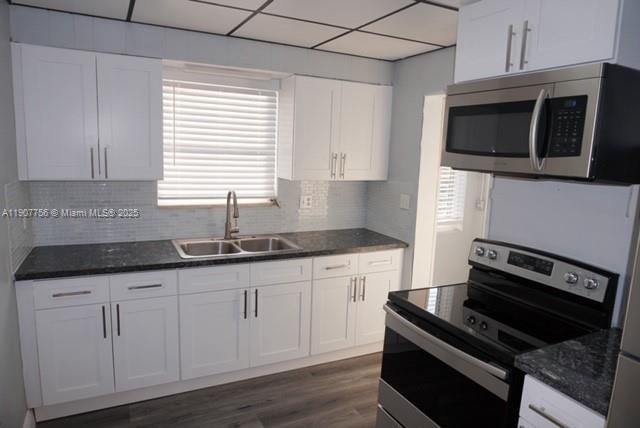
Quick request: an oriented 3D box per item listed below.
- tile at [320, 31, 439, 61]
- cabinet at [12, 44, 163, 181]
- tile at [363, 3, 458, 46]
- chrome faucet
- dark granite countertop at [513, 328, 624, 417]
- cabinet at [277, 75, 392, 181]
[{"bbox_3d":[0.404,-1.187,3.029,0.725,0.017,0.612,-2,10,-26],"label":"tile"},{"bbox_3d":[-1.439,-0.613,2.733,0.793,0.769,0.305,-2,10,-26],"label":"cabinet"},{"bbox_3d":[0.669,-1.094,2.488,0.725,0.017,0.607,-2,10,-26],"label":"tile"},{"bbox_3d":[-0.628,0.020,3.192,0.110,0.375,0.261,-2,10,-26],"label":"chrome faucet"},{"bbox_3d":[1.069,0.549,1.538,0.643,0.036,0.334,-2,10,-26],"label":"dark granite countertop"},{"bbox_3d":[0.125,-0.669,3.490,0.862,0.769,0.305,-2,10,-26],"label":"cabinet"}]

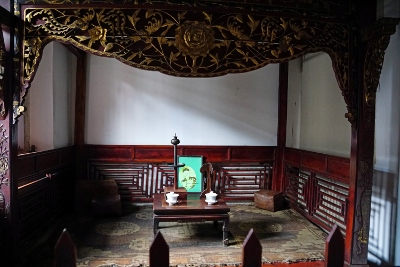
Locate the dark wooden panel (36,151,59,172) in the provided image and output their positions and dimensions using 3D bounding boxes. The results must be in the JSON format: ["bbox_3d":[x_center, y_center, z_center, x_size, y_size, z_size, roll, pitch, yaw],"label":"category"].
[{"bbox_3d":[-1.398,0.249,2.761,0.030,0.160,0.460,1,2,-4],"label":"dark wooden panel"}]

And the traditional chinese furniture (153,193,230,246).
[{"bbox_3d":[-0.097,0.729,2.600,0.600,0.300,0.520,1,2,-7],"label":"traditional chinese furniture"}]

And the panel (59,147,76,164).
[{"bbox_3d":[-1.427,0.237,3.225,0.030,0.160,0.460,1,2,-4],"label":"panel"}]

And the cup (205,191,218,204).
[{"bbox_3d":[0.097,0.532,2.487,0.104,0.107,0.104,1,2,0],"label":"cup"}]

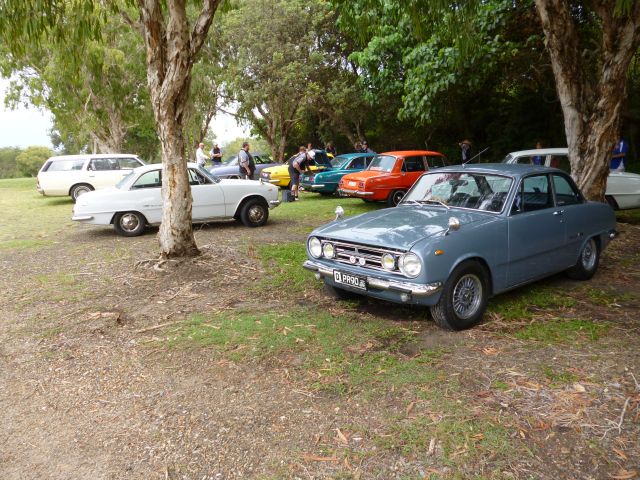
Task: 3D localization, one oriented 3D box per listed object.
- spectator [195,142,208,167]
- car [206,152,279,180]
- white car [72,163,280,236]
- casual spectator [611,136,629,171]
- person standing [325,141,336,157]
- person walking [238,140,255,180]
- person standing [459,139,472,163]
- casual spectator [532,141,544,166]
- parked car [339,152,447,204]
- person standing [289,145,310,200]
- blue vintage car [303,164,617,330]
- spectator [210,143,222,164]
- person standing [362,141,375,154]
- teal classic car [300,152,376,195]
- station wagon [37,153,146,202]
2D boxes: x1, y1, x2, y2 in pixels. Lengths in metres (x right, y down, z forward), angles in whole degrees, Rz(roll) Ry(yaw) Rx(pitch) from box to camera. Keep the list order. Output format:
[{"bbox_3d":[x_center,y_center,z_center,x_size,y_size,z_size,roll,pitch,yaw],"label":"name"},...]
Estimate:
[{"bbox_3d":[-4.450,-2.763,19.754,0.420,1.750,0.500,-5,11,-21],"label":"spectator"},{"bbox_3d":[-2.728,-2.810,20.909,4.080,1.340,1.530,-6,11,-26],"label":"car"},{"bbox_3d":[-2.785,-0.893,10.389,4.000,1.330,1.500,-5,11,-22],"label":"white car"},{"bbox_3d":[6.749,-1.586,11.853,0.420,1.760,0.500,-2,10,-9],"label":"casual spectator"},{"bbox_3d":[0.417,-2.973,20.451,0.480,1.720,0.360,0,10,6],"label":"person standing"},{"bbox_3d":[-2.073,-1.932,14.953,0.450,1.750,0.550,0,10,7],"label":"person walking"},{"bbox_3d":[4.808,-2.457,17.152,0.350,1.740,0.500,-4,11,-17],"label":"person standing"},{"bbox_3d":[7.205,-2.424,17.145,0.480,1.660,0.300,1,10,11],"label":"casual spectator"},{"bbox_3d":[2.497,-1.622,13.596,4.000,1.390,1.500,-7,12,-29],"label":"parked car"},{"bbox_3d":[-0.494,-1.913,15.221,0.750,1.450,0.550,-6,11,-25],"label":"person standing"},{"bbox_3d":[1.768,-0.146,5.588,4.000,1.330,1.500,-10,13,-39],"label":"blue vintage car"},{"bbox_3d":[-4.141,-2.983,20.954,0.520,1.750,0.380,2,11,17],"label":"spectator"},{"bbox_3d":[1.761,-2.804,19.351,0.500,1.720,0.380,6,13,36],"label":"person standing"},{"bbox_3d":[1.419,-2.064,16.477,4.000,1.360,1.500,-4,11,-17],"label":"teal classic car"},{"bbox_3d":[-6.231,-1.930,16.145,4.200,1.420,1.600,-4,10,-16],"label":"station wagon"}]

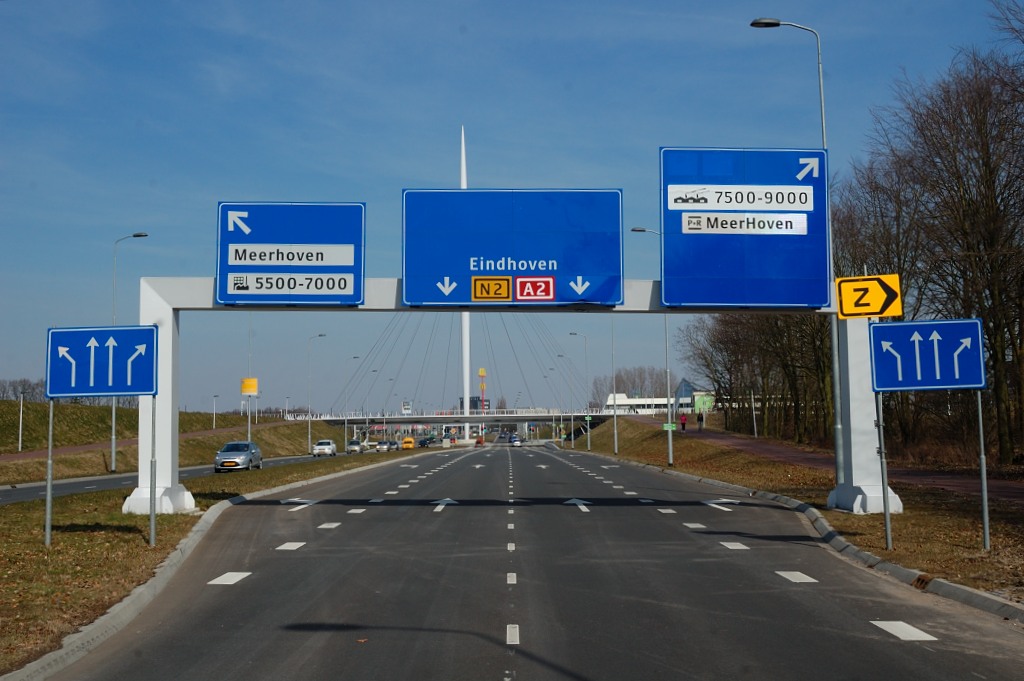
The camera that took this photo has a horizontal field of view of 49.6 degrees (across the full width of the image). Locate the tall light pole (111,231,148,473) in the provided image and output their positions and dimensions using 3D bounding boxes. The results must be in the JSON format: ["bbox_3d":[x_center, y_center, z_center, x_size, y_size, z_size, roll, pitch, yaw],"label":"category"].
[{"bbox_3d":[-19.046,0.510,55.507,1.840,12.000,0.360,-1,-5,0],"label":"tall light pole"}]

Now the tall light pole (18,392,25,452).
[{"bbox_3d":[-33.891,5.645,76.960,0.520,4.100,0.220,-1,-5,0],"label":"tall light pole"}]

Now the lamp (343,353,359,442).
[{"bbox_3d":[-20.136,8.036,140.184,1.820,12.000,0.360,-1,-5,0],"label":"lamp"}]

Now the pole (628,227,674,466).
[{"bbox_3d":[7.039,0.299,55.829,1.820,12.000,0.350,-1,-5,0],"label":"pole"}]

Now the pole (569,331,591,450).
[{"bbox_3d":[6.919,5.272,113.327,1.820,12.000,0.350,-1,-5,0],"label":"pole"}]

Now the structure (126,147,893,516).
[{"bbox_3d":[-0.011,-0.223,25.254,17.000,8.150,1.700,0,-5,0],"label":"structure"}]

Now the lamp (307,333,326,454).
[{"bbox_3d":[-19.433,5.383,111.085,1.820,12.000,0.360,-1,-5,0],"label":"lamp"}]

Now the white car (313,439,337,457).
[{"bbox_3d":[-16.752,9.690,99.701,1.770,1.480,4.350,-1,-5,-3],"label":"white car"}]

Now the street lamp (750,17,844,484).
[{"bbox_3d":[6.944,-2.072,27.253,1.840,12.000,0.380,-1,-5,0],"label":"street lamp"}]

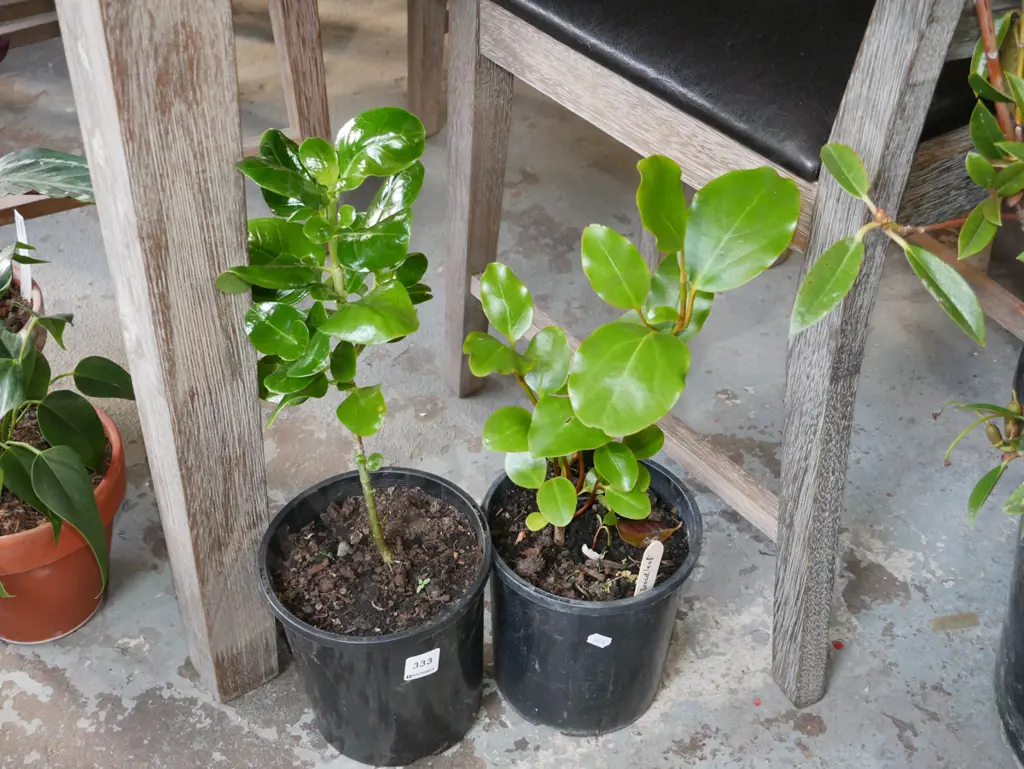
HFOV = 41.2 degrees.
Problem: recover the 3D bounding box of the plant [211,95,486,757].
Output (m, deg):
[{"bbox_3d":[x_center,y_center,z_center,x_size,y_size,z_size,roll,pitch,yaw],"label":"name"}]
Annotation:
[{"bbox_3d":[-0.108,0.060,1.010,0.185,0.567,0.180,2,41,0],"label":"plant"}]

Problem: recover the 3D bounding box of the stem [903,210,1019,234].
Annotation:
[{"bbox_3d":[0.275,-0.100,0.838,0.080,0.020,0.018,2,41,0],"label":"stem"}]

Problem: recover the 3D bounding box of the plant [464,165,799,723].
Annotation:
[{"bbox_3d":[0.071,0.055,1.057,0.214,0.522,0.184,2,41,0],"label":"plant"}]

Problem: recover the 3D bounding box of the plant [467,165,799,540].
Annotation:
[{"bbox_3d":[0.073,0.006,1.001,0.214,0.373,0.149,2,41,0],"label":"plant"}]

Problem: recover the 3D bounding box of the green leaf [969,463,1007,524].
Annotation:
[{"bbox_3d":[0.338,0.077,0.968,0.028,0.050,0.026,2,41,0],"label":"green leaf"}]

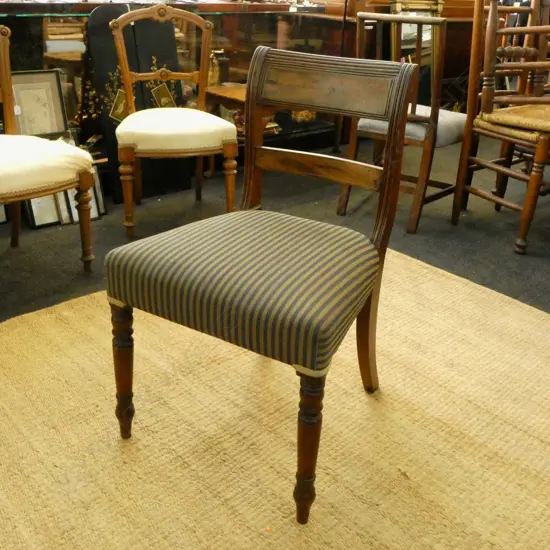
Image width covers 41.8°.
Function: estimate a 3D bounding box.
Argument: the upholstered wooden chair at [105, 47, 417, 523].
[{"bbox_3d":[0.009,-0.033,1.604,0.522,0.852,0.561,16,27,29],"label":"upholstered wooden chair"}]

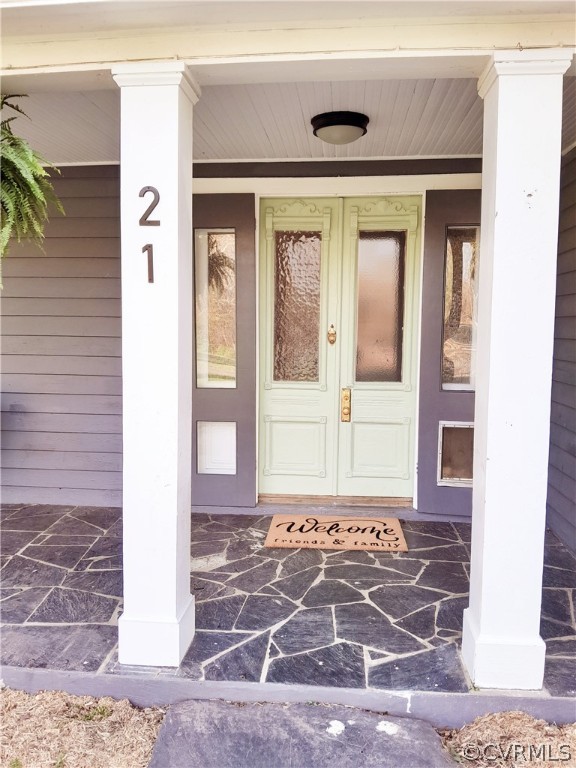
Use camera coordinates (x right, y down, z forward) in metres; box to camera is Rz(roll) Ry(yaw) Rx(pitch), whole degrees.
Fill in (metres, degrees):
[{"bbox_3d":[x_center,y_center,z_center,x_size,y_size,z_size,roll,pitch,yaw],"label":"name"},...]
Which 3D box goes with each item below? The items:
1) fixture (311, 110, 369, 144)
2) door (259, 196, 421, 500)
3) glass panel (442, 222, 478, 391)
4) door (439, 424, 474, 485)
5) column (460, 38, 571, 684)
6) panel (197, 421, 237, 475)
[{"bbox_3d":[0.315,-1.522,3.480,0.349,0.138,0.349,1,4,5],"label":"fixture"},{"bbox_3d":[0.383,-0.259,4.413,1.210,2.287,0.060,1,4,5],"label":"door"},{"bbox_3d":[1.294,-0.537,4.208,0.308,1.204,0.030,1,4,5],"label":"glass panel"},{"bbox_3d":[1.295,0.524,4.276,0.347,0.484,0.045,1,4,5],"label":"door"},{"bbox_3d":[0.903,-0.014,2.334,0.277,2.438,0.277,1,4,5],"label":"column"},{"bbox_3d":[-0.545,0.495,4.452,0.302,0.405,0.030,1,4,5],"label":"panel"}]

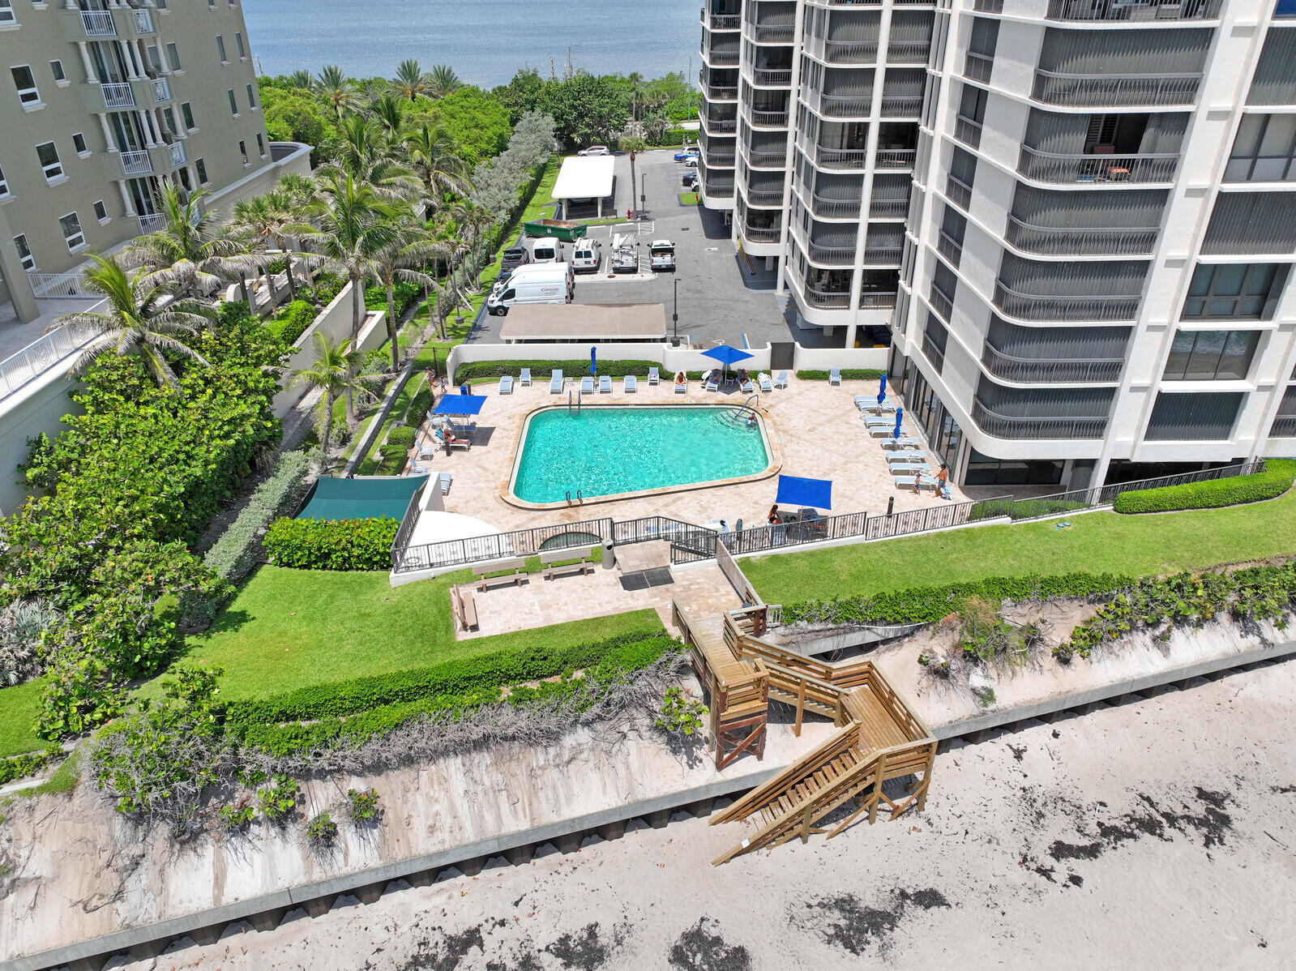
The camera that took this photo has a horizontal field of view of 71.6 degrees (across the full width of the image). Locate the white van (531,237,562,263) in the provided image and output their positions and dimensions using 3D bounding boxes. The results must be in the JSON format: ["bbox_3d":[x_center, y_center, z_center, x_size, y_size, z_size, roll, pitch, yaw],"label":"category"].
[{"bbox_3d":[-8.322,-19.604,75.230,2.050,2.350,5.400,0,30,1],"label":"white van"}]

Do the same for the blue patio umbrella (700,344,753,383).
[{"bbox_3d":[4.549,-6.894,51.893,2.147,2.462,2.147,26,39,37],"label":"blue patio umbrella"}]

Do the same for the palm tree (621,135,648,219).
[{"bbox_3d":[-1.345,-29.998,87.626,2.561,7.792,2.561,-1,30,0],"label":"palm tree"}]

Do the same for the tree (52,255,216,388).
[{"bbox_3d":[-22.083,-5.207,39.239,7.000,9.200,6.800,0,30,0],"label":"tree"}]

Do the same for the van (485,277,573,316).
[{"bbox_3d":[-8.800,-14.128,65.872,5.900,2.720,2.100,0,30,0],"label":"van"}]

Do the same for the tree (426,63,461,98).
[{"bbox_3d":[-29.338,-55.700,130.332,5.400,9.500,5.400,0,30,0],"label":"tree"}]

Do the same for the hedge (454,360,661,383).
[{"bbox_3d":[-5.214,-6.885,53.661,12.312,0.788,1.674,-1,30,0],"label":"hedge"}]

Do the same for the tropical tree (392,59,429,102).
[{"bbox_3d":[-33.507,-54.555,127.483,5.600,10.400,5.600,0,30,0],"label":"tropical tree"}]

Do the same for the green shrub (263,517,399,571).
[{"bbox_3d":[-13.205,2.440,37.910,5.319,1.359,1.872,0,30,1],"label":"green shrub"}]

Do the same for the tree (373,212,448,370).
[{"bbox_3d":[-14.921,-11.312,53.460,5.300,9.500,5.300,0,30,0],"label":"tree"}]

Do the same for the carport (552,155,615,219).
[{"bbox_3d":[-6.706,-32.790,98.424,6.000,2.500,21.200,0,30,0],"label":"carport"}]

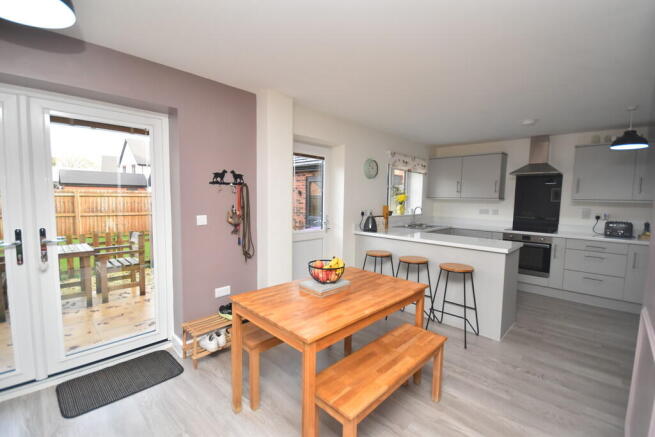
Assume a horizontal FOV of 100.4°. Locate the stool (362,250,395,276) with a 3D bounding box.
[{"bbox_3d":[0.632,0.788,3.495,0.400,0.700,0.400,-3,6,-44],"label":"stool"}]

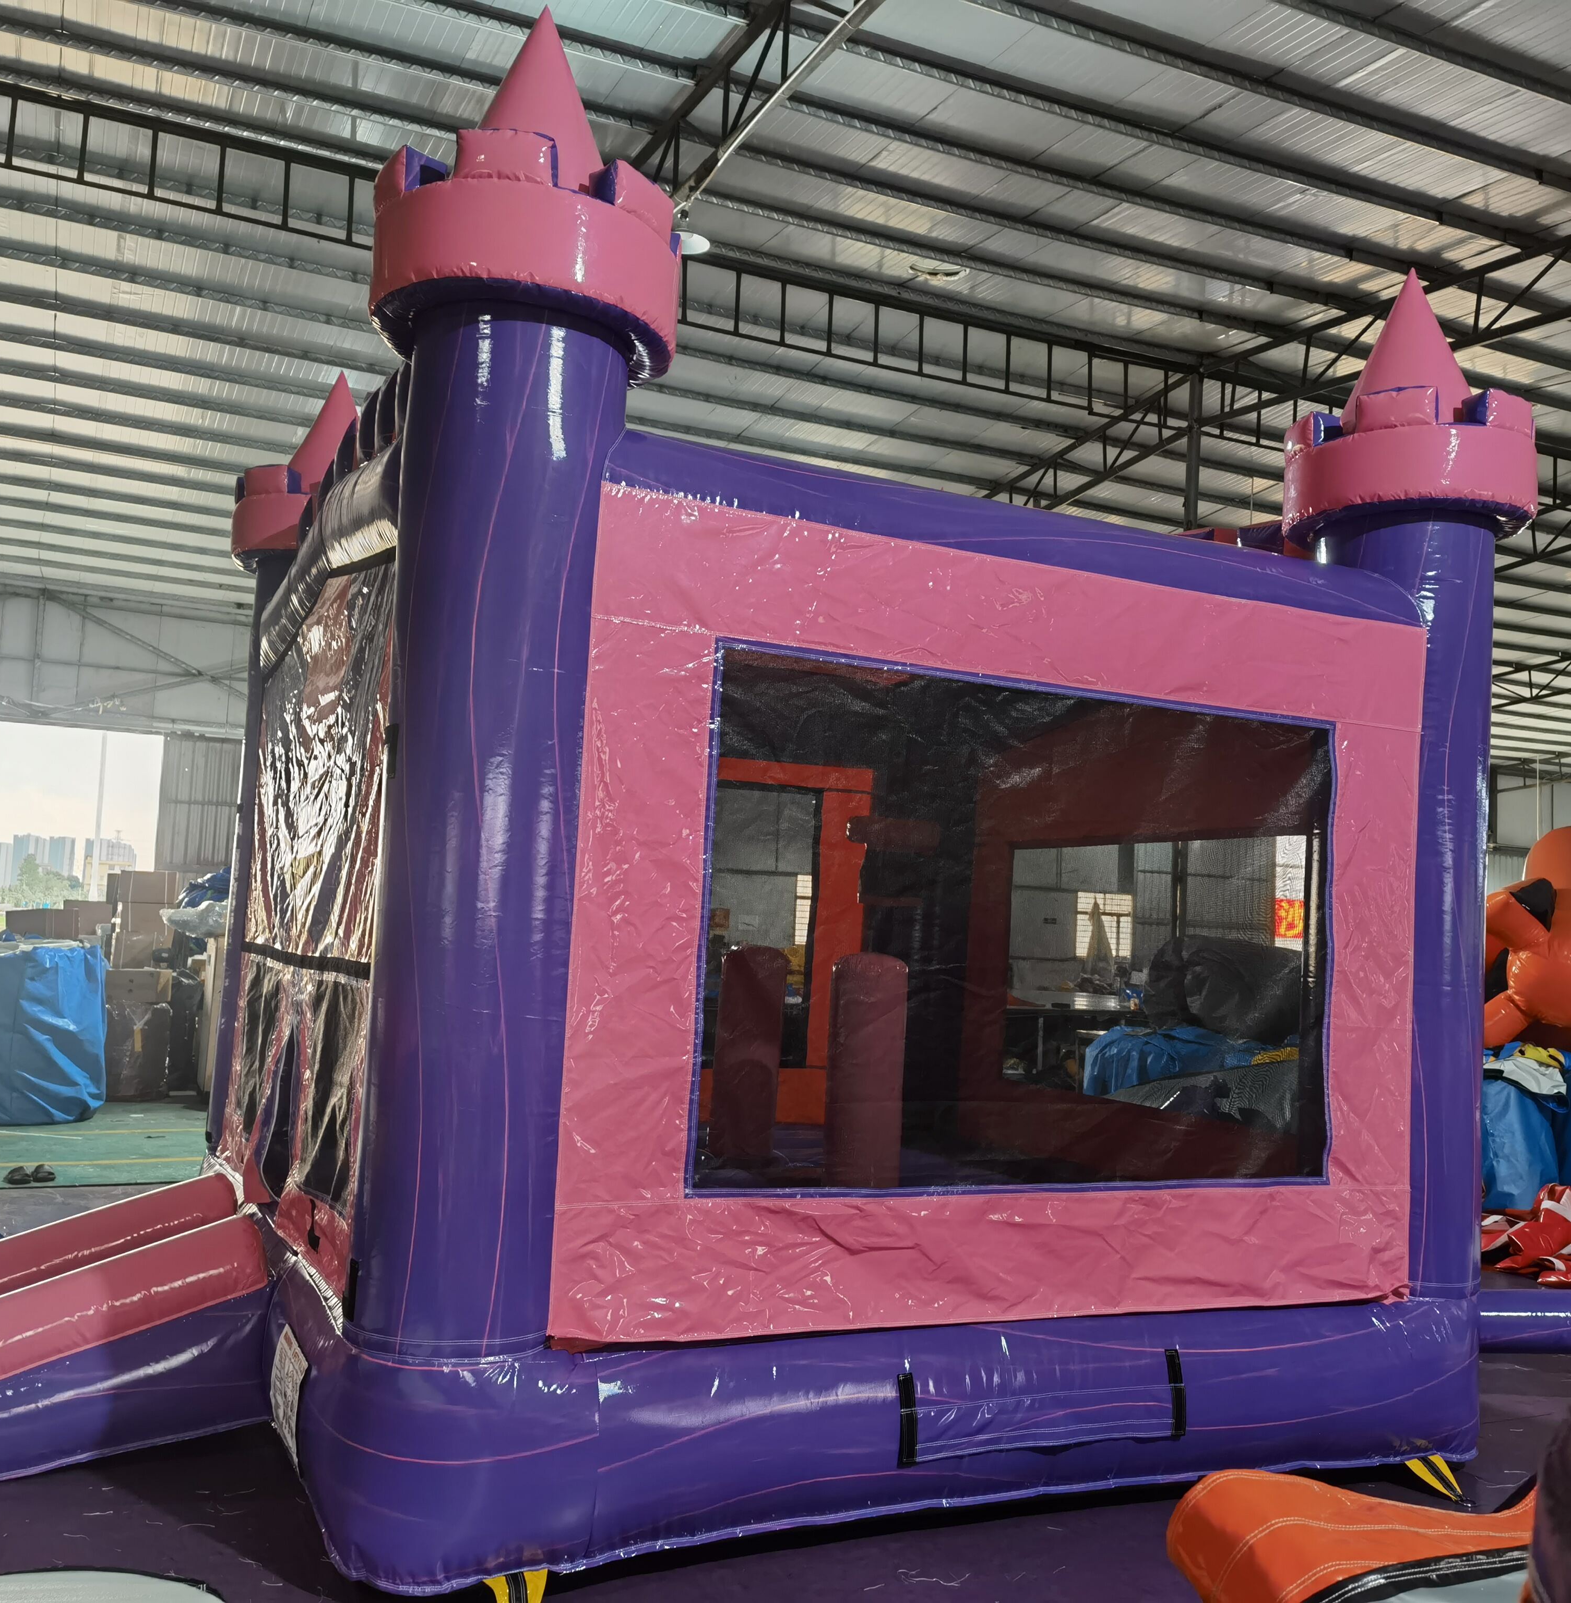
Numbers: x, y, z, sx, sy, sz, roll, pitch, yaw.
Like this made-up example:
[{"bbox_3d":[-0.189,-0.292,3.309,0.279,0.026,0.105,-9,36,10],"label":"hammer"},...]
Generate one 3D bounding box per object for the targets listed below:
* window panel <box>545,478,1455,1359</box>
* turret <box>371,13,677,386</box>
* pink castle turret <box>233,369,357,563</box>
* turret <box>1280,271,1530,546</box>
[{"bbox_3d":[0.806,0.402,4.695,2.980,2.280,0.100,5,-6,-23],"label":"window panel"},{"bbox_3d":[-0.712,-1.787,4.408,0.860,1.010,0.860,5,-6,-23],"label":"turret"},{"bbox_3d":[-2.233,-1.578,7.501,0.860,1.010,0.860,5,-6,-23],"label":"pink castle turret"},{"bbox_3d":[2.326,-1.471,5.731,0.860,1.010,0.860,5,-6,-23],"label":"turret"}]

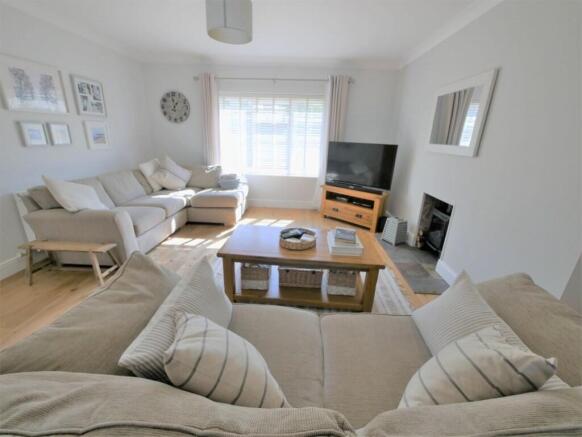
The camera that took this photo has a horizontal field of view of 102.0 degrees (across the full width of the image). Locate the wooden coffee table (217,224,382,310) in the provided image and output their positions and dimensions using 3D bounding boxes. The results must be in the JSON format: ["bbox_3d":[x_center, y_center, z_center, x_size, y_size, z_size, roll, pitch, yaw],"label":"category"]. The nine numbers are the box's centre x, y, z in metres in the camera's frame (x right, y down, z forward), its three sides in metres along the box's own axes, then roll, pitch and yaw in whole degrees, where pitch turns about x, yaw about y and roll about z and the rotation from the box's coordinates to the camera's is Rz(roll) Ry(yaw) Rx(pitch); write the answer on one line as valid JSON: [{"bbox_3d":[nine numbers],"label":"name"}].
[{"bbox_3d":[0.076,0.431,2.041,1.210,0.495,0.580,2,19,0],"label":"wooden coffee table"}]

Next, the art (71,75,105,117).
[{"bbox_3d":[-2.502,-1.508,2.935,0.045,0.415,0.430,3,19,2],"label":"art"}]

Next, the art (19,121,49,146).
[{"bbox_3d":[-2.556,-0.838,2.347,0.040,0.225,0.215,3,19,2],"label":"art"}]

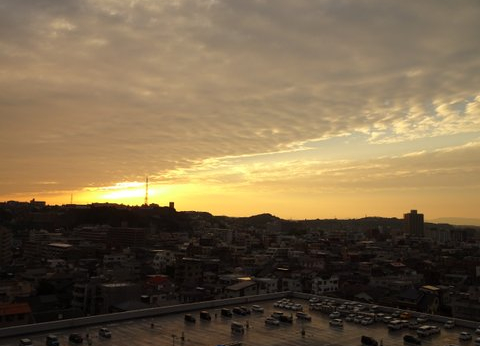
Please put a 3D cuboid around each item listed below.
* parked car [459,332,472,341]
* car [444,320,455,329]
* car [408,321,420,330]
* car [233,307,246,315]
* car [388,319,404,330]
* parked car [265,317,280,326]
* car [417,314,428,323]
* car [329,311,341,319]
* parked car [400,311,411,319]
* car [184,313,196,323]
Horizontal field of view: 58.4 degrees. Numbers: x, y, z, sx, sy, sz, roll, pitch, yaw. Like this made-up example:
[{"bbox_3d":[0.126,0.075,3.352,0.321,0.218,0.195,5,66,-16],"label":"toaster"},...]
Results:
[{"bbox_3d":[53.132,38.584,101.225,3.760,1.540,1.620,6,-9,-39],"label":"parked car"},{"bbox_3d":[55.059,40.052,113.031,3.430,1.550,1.580,6,-9,-39],"label":"car"},{"bbox_3d":[48.270,42.090,119.100,3.930,1.550,1.660,6,-9,-39],"label":"car"},{"bbox_3d":[-0.121,41.744,129.326,1.660,1.640,4.300,6,-9,-39],"label":"car"},{"bbox_3d":[43.040,42.160,119.890,4.180,1.580,1.680,6,-9,-39],"label":"car"},{"bbox_3d":[9.240,42.690,123.940,1.680,1.550,4.250,6,-9,-39],"label":"parked car"},{"bbox_3d":[54.260,43.090,127.510,4.260,1.600,1.680,6,-9,-39],"label":"car"},{"bbox_3d":[29.240,43.800,132.920,3.970,1.560,1.660,6,-9,-39],"label":"car"},{"bbox_3d":[50.470,43.620,131.630,3.900,1.580,1.660,6,-9,-39],"label":"parked car"},{"bbox_3d":[-14.920,43.210,128.300,1.660,1.580,3.920,6,-9,-39],"label":"car"}]

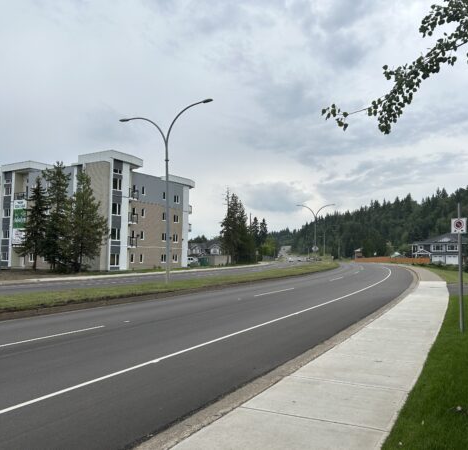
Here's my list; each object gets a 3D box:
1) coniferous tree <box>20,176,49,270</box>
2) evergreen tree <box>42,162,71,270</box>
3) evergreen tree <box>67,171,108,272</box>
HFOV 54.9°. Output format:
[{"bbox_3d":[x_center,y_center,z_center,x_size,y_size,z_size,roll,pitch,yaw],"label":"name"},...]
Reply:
[{"bbox_3d":[-22.243,-0.140,50.630,3.400,10.643,3.400,3,-5,-24],"label":"coniferous tree"},{"bbox_3d":[-20.019,-0.872,50.688,3.600,12.248,3.600,2,-5,-22],"label":"evergreen tree"},{"bbox_3d":[-16.183,-0.380,48.950,4.500,11.112,4.500,2,-5,-18],"label":"evergreen tree"}]

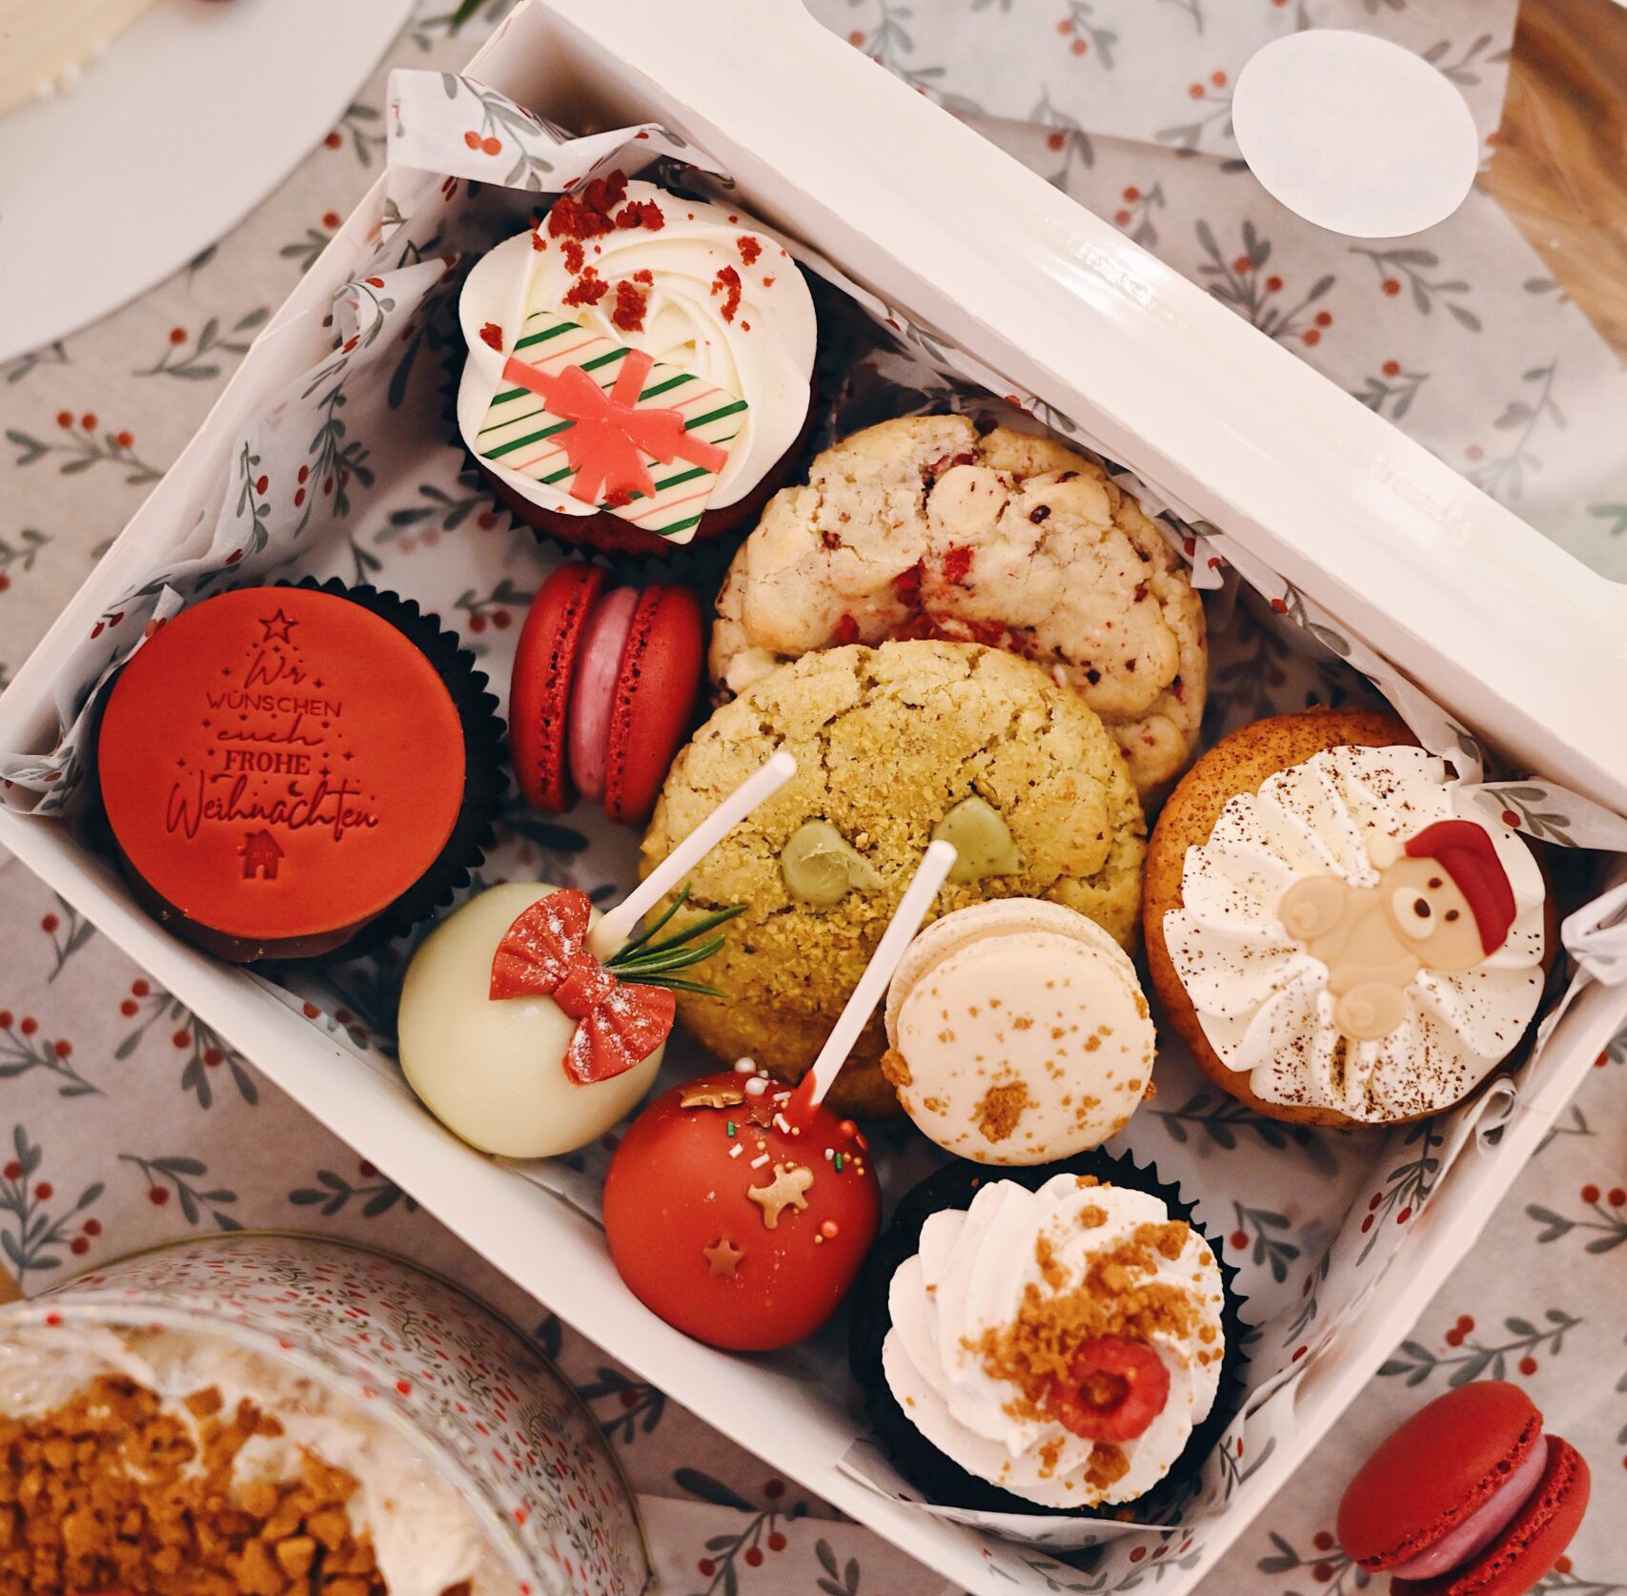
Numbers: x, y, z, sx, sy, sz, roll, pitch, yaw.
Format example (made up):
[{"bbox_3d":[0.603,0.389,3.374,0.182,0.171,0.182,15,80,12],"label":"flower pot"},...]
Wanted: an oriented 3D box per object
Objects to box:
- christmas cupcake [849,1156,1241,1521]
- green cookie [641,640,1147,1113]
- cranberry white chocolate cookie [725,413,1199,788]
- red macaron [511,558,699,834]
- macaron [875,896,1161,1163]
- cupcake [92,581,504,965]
[{"bbox_3d":[0.041,0.095,0.483,0.069,0.068,0.069,0,85,2],"label":"christmas cupcake"},{"bbox_3d":[0.014,0.014,0.483,0.090,0.030,0.090,2,103,8],"label":"green cookie"},{"bbox_3d":[0.026,-0.025,0.493,0.090,0.030,0.090,2,102,9],"label":"cranberry white chocolate cookie"},{"bbox_3d":[-0.038,-0.019,0.502,0.032,0.046,0.046,7,86,3],"label":"red macaron"},{"bbox_3d":[0.036,0.041,0.481,0.047,0.029,0.047,0,108,-1],"label":"macaron"},{"bbox_3d":[-0.093,-0.004,0.504,0.070,0.055,0.070,0,85,2],"label":"cupcake"}]

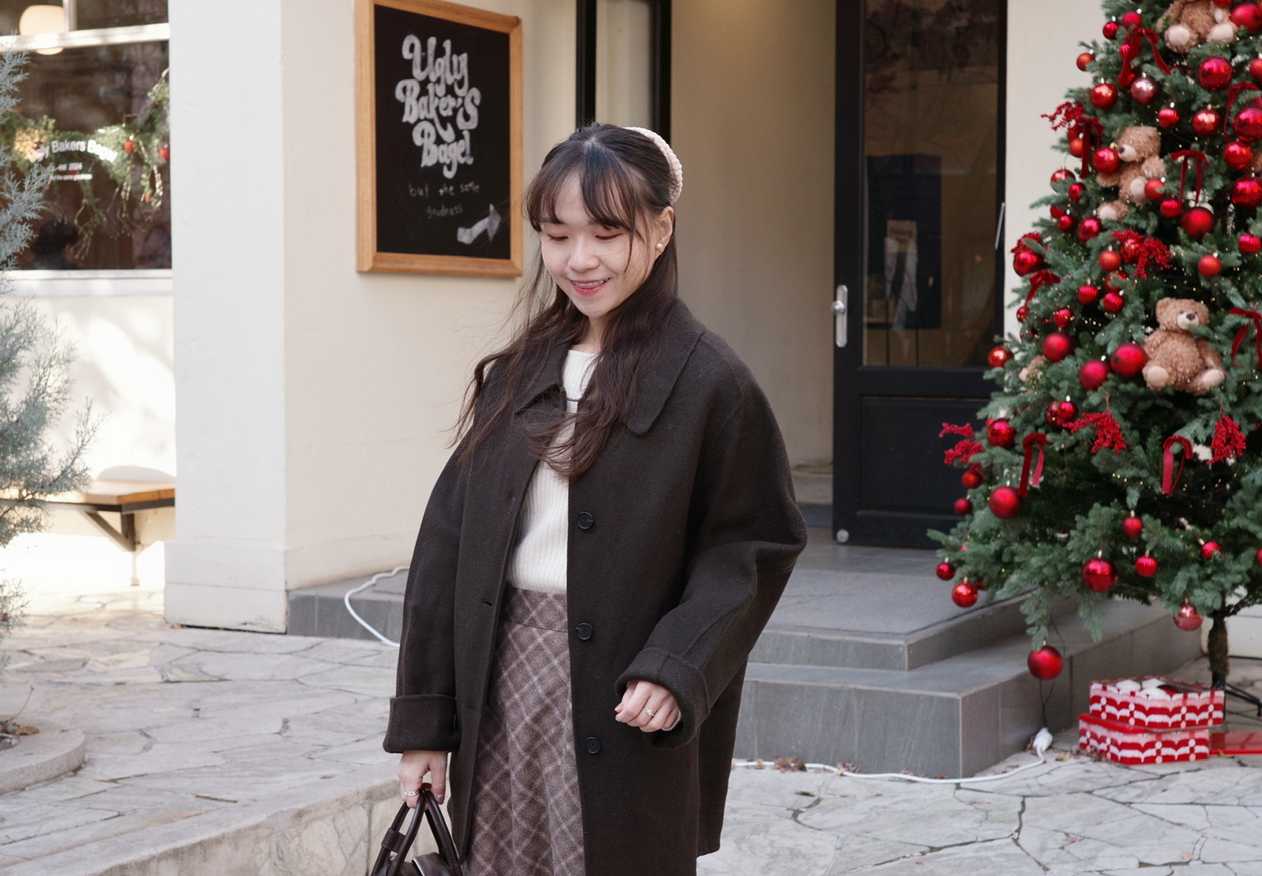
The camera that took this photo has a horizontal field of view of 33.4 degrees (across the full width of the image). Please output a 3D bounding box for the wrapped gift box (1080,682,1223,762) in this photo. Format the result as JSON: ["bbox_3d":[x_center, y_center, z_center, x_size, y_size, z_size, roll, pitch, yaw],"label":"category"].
[{"bbox_3d":[1.503,0.813,6.105,0.285,0.205,0.270,-1,3,-19],"label":"wrapped gift box"}]

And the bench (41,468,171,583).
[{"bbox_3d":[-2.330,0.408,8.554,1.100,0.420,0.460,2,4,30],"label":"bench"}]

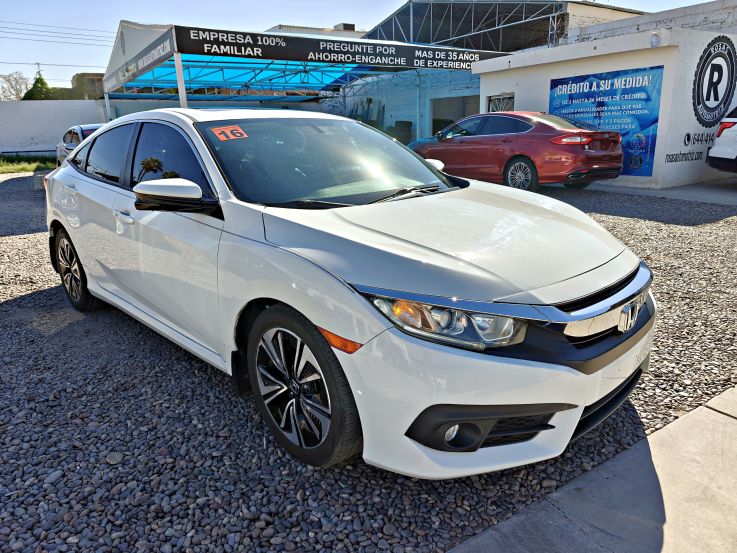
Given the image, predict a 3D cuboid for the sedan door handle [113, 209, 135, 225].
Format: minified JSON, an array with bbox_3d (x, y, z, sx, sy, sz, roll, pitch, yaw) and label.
[{"bbox_3d":[-1.280,-0.318,2.575,0.250,0.050,0.055,14,21,43],"label":"sedan door handle"}]

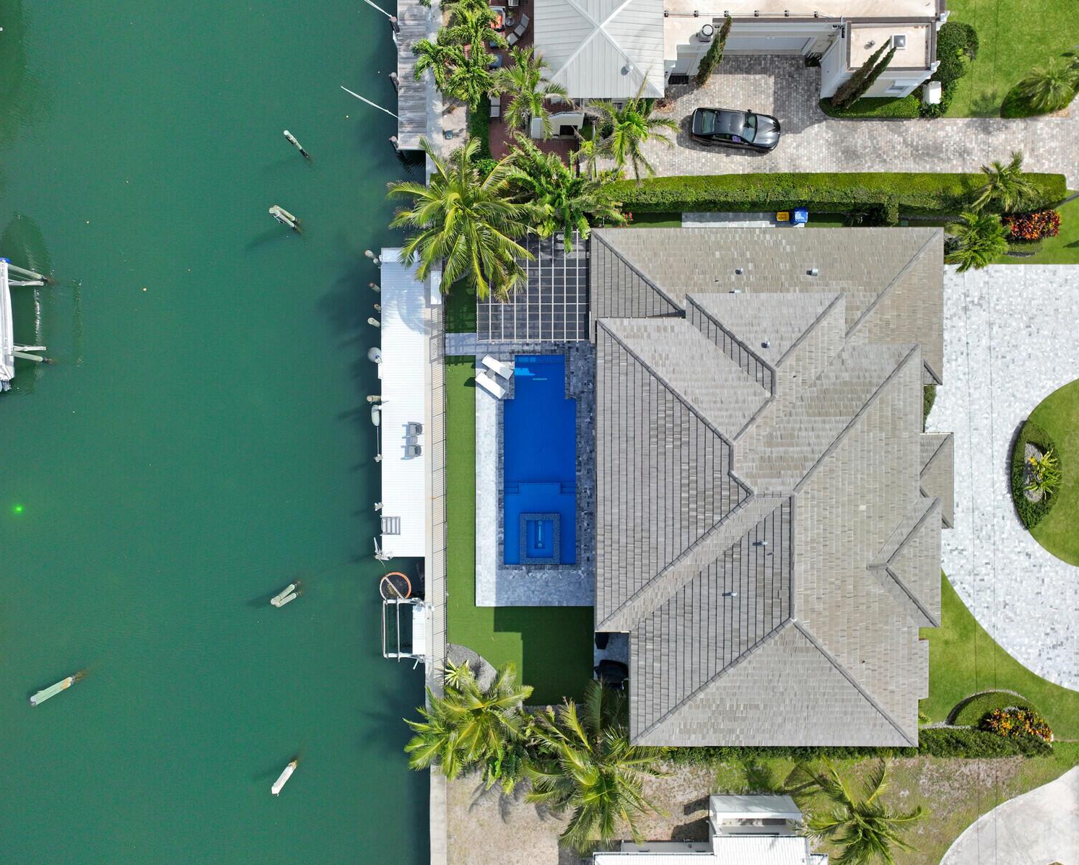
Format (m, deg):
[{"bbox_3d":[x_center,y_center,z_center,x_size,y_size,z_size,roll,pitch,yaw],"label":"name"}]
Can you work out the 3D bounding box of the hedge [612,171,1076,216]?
[{"bbox_3d":[15.340,-12.703,42.758,23.890,2.600,1.450,0,91,0],"label":"hedge"}]

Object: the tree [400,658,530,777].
[{"bbox_3d":[-3.579,14.517,41.632,6.570,5.800,6.050,0,91,0],"label":"tree"}]

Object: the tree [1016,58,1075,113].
[{"bbox_3d":[26.542,-18.209,42.483,3.140,2.900,2.820,0,91,0],"label":"tree"}]

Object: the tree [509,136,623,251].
[{"bbox_3d":[1.400,-12.007,41.323,5.790,5.600,5.640,0,91,0],"label":"tree"}]

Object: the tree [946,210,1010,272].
[{"bbox_3d":[22.853,-9.993,42.418,3.310,3.300,3.230,0,91,0],"label":"tree"}]

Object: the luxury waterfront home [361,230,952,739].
[{"bbox_3d":[5.906,2.310,39.515,29.700,9.600,25.220,0,91,0],"label":"luxury waterfront home"}]

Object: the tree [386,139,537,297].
[{"bbox_3d":[-3.725,-10.402,40.567,7.160,7.200,7.800,0,91,0],"label":"tree"}]

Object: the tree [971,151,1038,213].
[{"bbox_3d":[23.979,-12.909,42.171,3.500,3.700,3.200,0,91,0],"label":"tree"}]

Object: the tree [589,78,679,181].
[{"bbox_3d":[4.588,-14.753,40.920,4.390,6.300,4.970,0,91,0],"label":"tree"}]

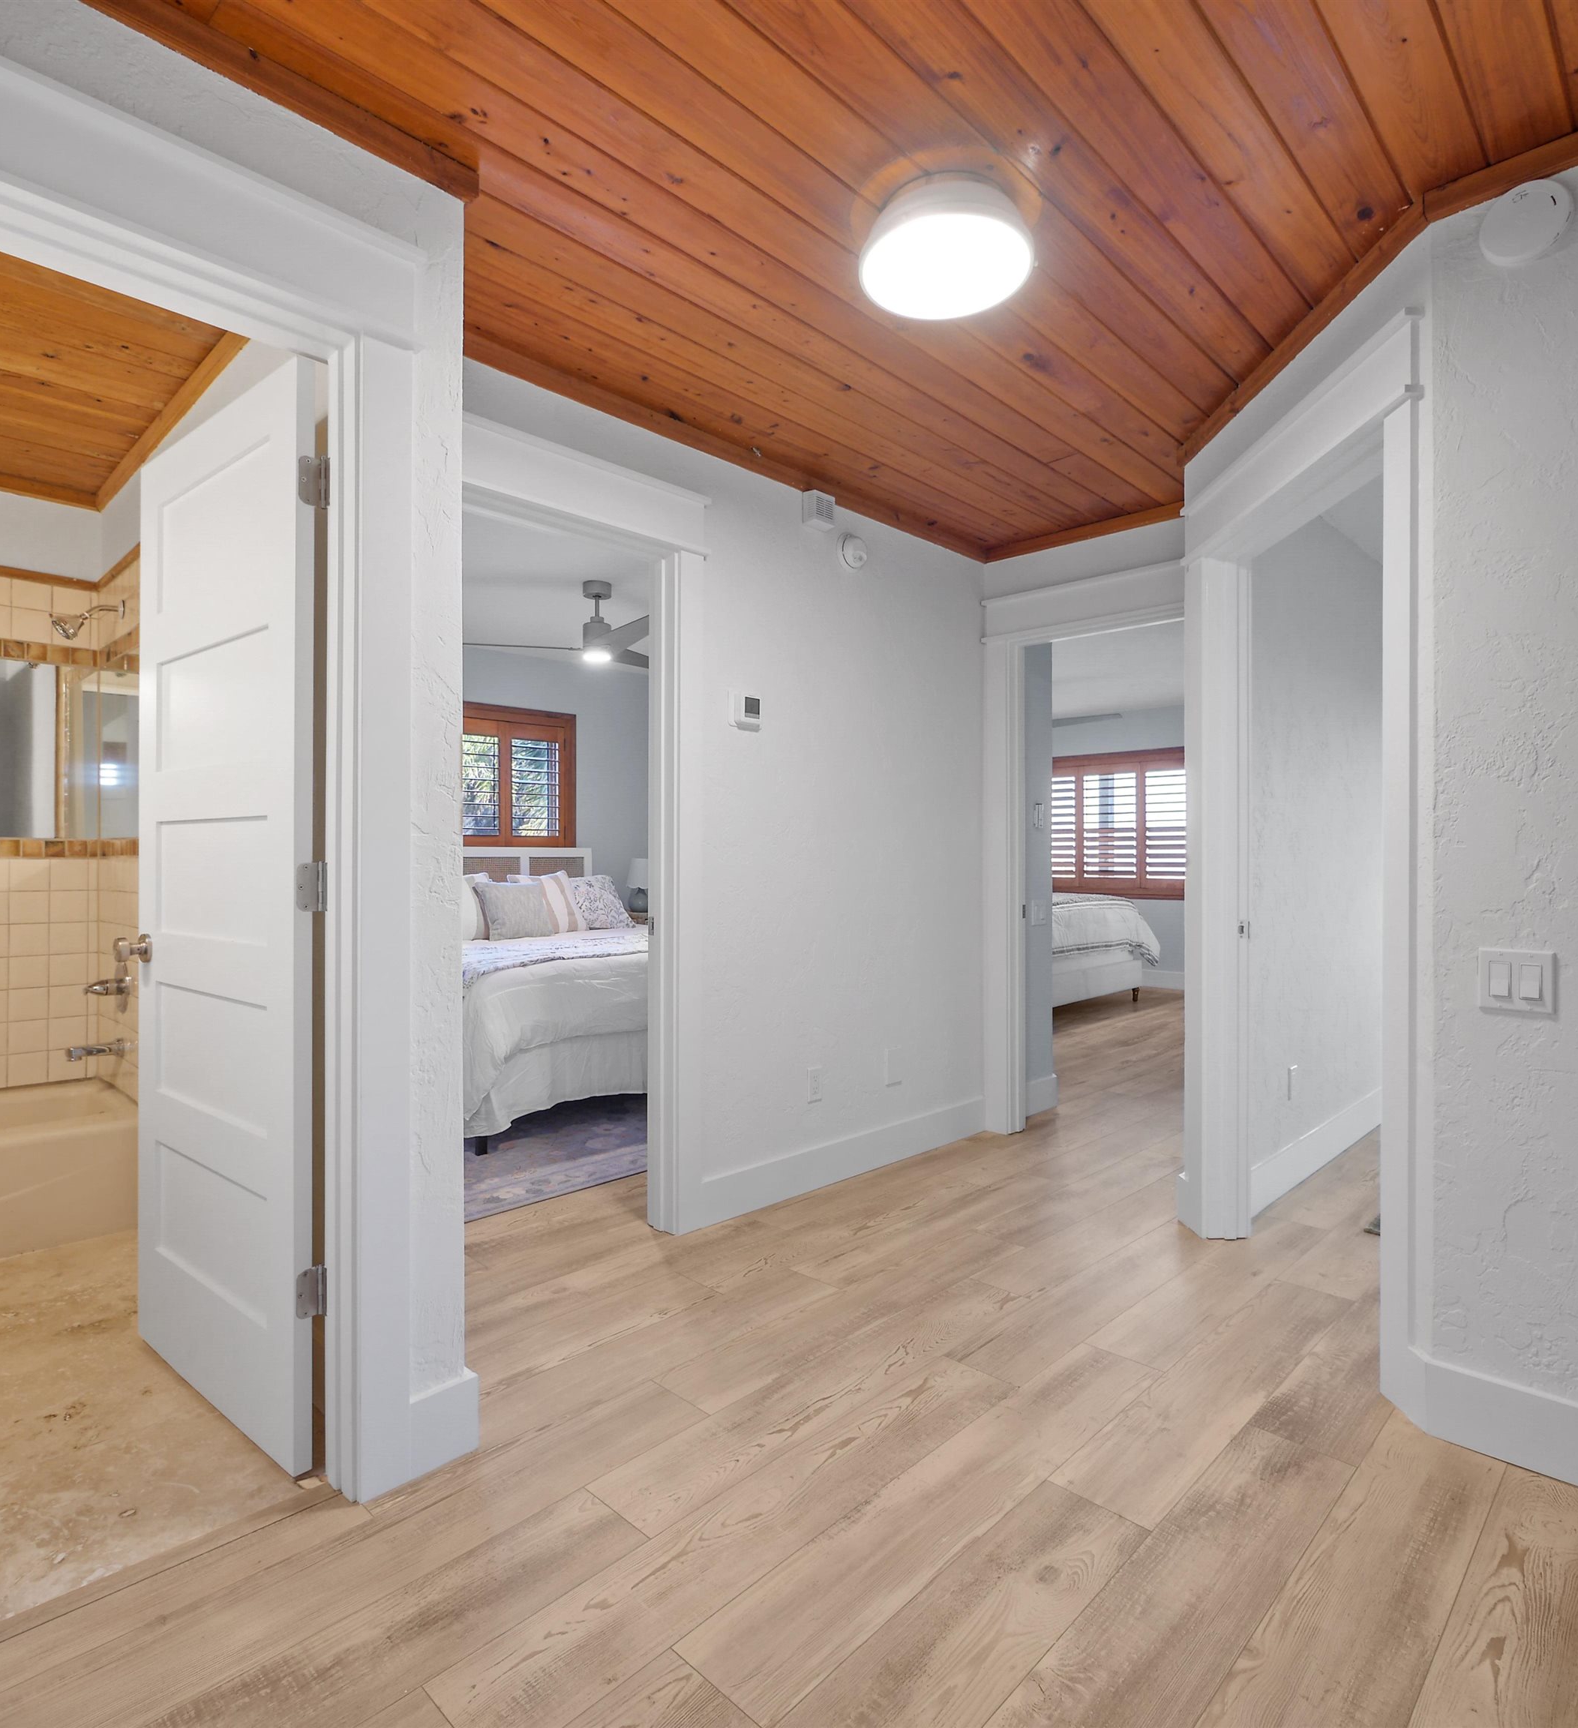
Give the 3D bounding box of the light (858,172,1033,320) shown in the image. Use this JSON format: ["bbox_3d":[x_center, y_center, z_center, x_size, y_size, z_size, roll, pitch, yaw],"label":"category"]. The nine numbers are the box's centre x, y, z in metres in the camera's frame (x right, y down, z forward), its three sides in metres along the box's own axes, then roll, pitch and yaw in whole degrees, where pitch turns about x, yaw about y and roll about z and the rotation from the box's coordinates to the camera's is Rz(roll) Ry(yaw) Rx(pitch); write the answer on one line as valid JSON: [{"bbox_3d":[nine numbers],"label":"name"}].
[{"bbox_3d":[0.328,-1.282,1.951,0.354,0.079,0.354,0,0,0],"label":"light"}]

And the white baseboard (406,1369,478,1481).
[{"bbox_3d":[-0.653,1.054,1.756,0.020,0.140,0.135,0,0,45],"label":"white baseboard"}]

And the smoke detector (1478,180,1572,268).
[{"bbox_3d":[1.371,-1.195,1.737,0.138,0.138,0.034,0,0,42],"label":"smoke detector"}]

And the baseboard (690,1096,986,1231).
[{"bbox_3d":[0.261,1.054,3.397,1.545,0.140,0.020,0,0,-44],"label":"baseboard"}]

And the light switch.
[{"bbox_3d":[1.371,0.219,1.755,0.116,0.116,0.012,0,0,42],"label":"light switch"}]

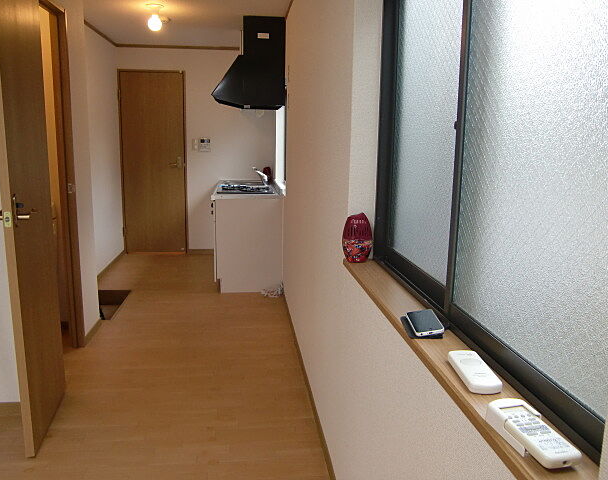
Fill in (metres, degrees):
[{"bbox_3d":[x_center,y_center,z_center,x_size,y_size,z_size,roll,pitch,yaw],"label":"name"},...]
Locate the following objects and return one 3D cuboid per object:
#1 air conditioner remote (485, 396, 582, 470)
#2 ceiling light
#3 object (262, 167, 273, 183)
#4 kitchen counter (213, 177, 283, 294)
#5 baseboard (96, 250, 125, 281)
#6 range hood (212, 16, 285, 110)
[{"bbox_3d":[0.324,0.271,0.739,0.060,0.030,0.140,-1,11,-12],"label":"air conditioner remote"},{"bbox_3d":[-1.061,-1.584,3.686,0.132,0.180,0.132,0,11,-7],"label":"ceiling light"},{"bbox_3d":[-0.383,-0.690,5.511,0.098,0.168,0.074,1,11,2],"label":"object"},{"bbox_3d":[-0.557,-0.107,5.122,0.600,0.845,1.540,0,11,-7],"label":"kitchen counter"},{"bbox_3d":[-1.946,0.249,5.235,0.015,0.060,1.120,0,11,-7],"label":"baseboard"},{"bbox_3d":[-0.472,-1.459,4.361,0.585,0.680,0.600,0,11,-7],"label":"range hood"}]

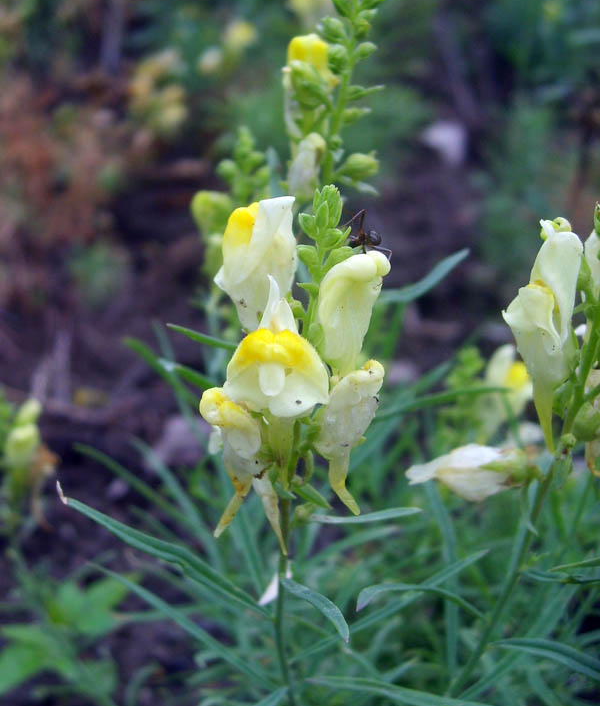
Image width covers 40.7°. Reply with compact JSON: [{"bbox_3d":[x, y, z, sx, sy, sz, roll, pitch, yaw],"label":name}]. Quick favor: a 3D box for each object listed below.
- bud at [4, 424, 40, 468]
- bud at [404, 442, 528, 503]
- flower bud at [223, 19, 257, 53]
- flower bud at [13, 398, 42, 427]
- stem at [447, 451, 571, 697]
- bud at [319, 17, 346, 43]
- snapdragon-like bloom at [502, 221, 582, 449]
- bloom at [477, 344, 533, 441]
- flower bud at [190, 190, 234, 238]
[{"bbox_3d":[-0.093,0.031,0.270,0.012,0.015,0.012,0,25,0],"label":"bud"},{"bbox_3d":[0.031,0.022,0.148,0.023,0.010,0.010,0,0,-12],"label":"bud"},{"bbox_3d":[-0.033,-0.171,0.436,0.017,0.019,0.017,0,25,0],"label":"flower bud"},{"bbox_3d":[-0.092,0.020,0.275,0.009,0.011,0.009,16,23,0],"label":"flower bud"},{"bbox_3d":[0.040,0.042,0.156,0.004,0.062,0.004,12,25,-6],"label":"stem"},{"bbox_3d":[0.008,-0.077,0.192,0.007,0.007,0.007,-19,22,0],"label":"bud"},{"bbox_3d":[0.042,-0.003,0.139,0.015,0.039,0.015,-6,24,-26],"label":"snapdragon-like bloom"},{"bbox_3d":[0.062,0.012,0.244,0.015,0.031,0.016,22,27,32],"label":"bloom"},{"bbox_3d":[-0.022,-0.036,0.208,0.011,0.013,0.011,0,25,0],"label":"flower bud"}]

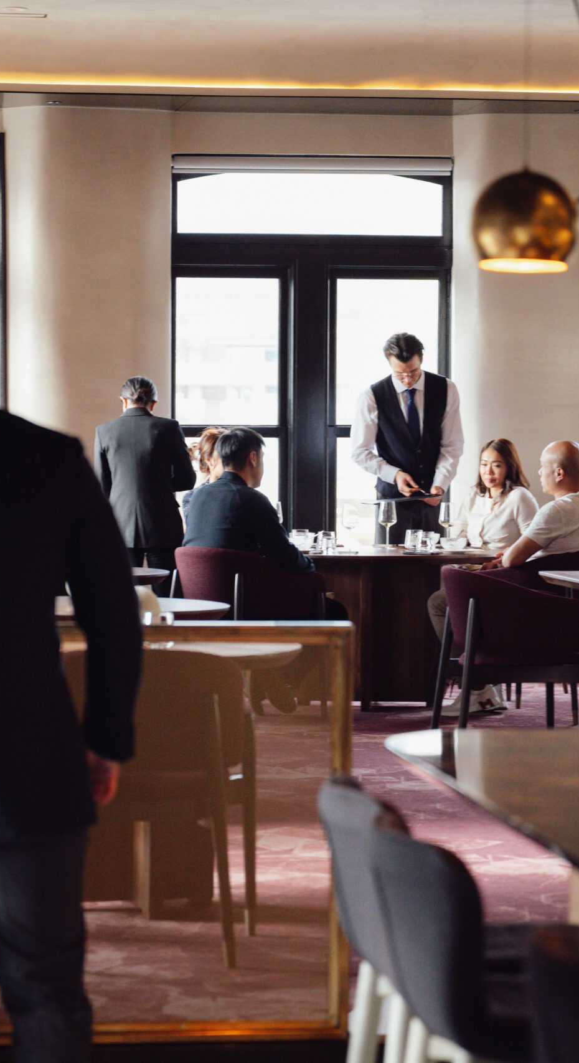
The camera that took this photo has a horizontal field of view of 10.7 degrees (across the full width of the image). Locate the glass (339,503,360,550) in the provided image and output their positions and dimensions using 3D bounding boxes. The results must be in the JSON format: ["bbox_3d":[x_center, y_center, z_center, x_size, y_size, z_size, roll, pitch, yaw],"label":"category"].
[{"bbox_3d":[0.298,-0.028,15.300,0.086,0.232,0.086,0,2,0],"label":"glass"}]

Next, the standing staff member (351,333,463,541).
[{"bbox_3d":[0.602,-0.091,15.850,0.570,1.820,0.420,0,2,-7],"label":"standing staff member"}]

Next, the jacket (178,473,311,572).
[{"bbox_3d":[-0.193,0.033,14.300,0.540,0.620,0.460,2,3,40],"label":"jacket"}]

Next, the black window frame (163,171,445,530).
[{"bbox_3d":[0.123,-0.945,17.000,1.550,2.150,0.130,0,2,-5],"label":"black window frame"}]

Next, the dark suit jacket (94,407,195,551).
[{"bbox_3d":[-0.721,-0.254,15.150,0.520,0.720,0.360,1,2,19],"label":"dark suit jacket"}]

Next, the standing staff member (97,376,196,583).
[{"bbox_3d":[-0.721,0.026,15.150,0.520,1.600,0.380,1,2,19],"label":"standing staff member"}]

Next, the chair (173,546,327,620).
[{"bbox_3d":[-0.180,0.464,14.280,0.580,0.800,0.590,-1,3,-35],"label":"chair"}]

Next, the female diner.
[{"bbox_3d":[0.962,0.181,15.200,0.500,1.290,0.720,2,3,41],"label":"female diner"}]

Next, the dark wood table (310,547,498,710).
[{"bbox_3d":[0.447,0.475,15.150,1.300,0.750,1.300,0,2,-5],"label":"dark wood table"}]

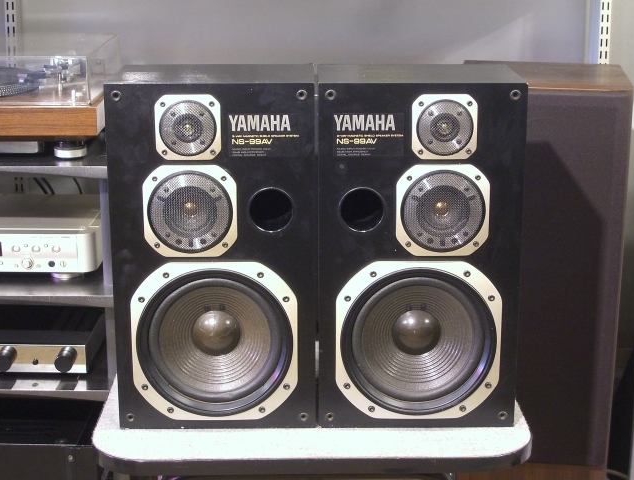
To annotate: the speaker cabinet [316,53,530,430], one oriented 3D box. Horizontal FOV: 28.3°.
[{"bbox_3d":[0.147,0.005,1.890,0.288,0.509,0.210,0,15,0],"label":"speaker cabinet"}]

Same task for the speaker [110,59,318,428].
[{"bbox_3d":[-0.147,0.005,1.884,0.288,0.509,0.210,0,15,-1],"label":"speaker"}]

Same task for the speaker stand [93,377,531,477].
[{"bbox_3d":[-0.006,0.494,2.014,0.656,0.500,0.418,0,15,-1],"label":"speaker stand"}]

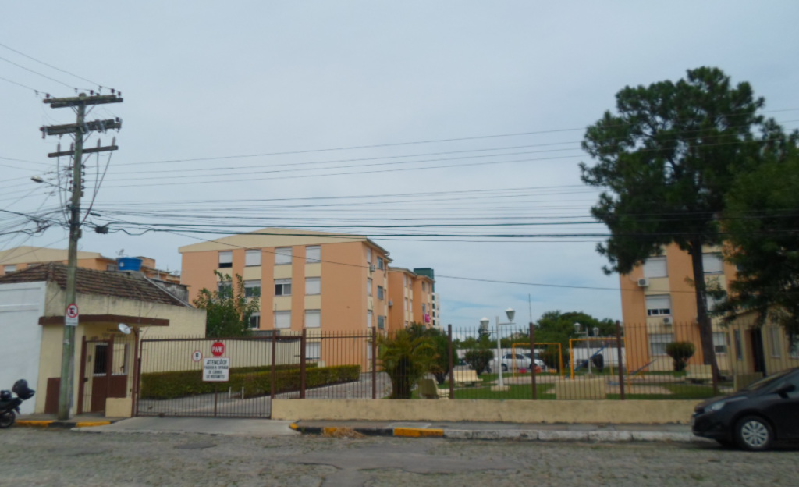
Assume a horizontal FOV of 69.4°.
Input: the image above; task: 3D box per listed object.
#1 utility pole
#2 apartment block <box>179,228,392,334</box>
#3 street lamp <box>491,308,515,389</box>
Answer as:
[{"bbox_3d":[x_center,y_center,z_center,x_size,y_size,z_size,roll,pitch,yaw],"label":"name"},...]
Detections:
[{"bbox_3d":[-9.233,0.159,16.186,2.500,9.250,0.600,-3,-10,10],"label":"utility pole"},{"bbox_3d":[-10.270,5.583,53.978,17.330,12.430,9.700,-3,-10,12],"label":"apartment block"},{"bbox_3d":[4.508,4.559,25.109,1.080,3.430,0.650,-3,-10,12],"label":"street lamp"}]

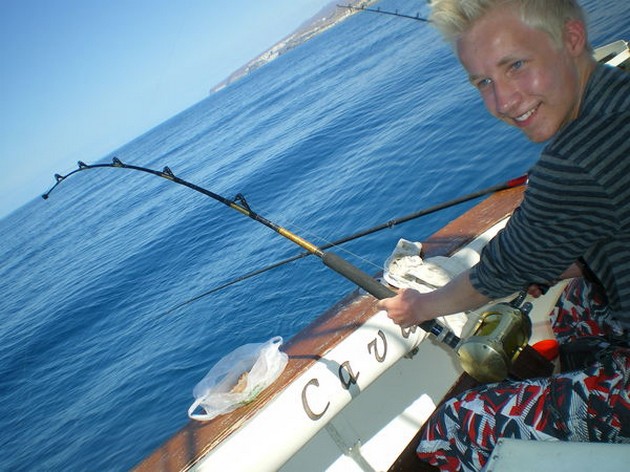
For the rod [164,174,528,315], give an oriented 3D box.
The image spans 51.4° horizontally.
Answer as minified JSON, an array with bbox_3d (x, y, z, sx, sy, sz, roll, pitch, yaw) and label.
[{"bbox_3d":[-0.143,0.125,2.413,0.035,0.060,2.310,-41,11,-35],"label":"rod"}]

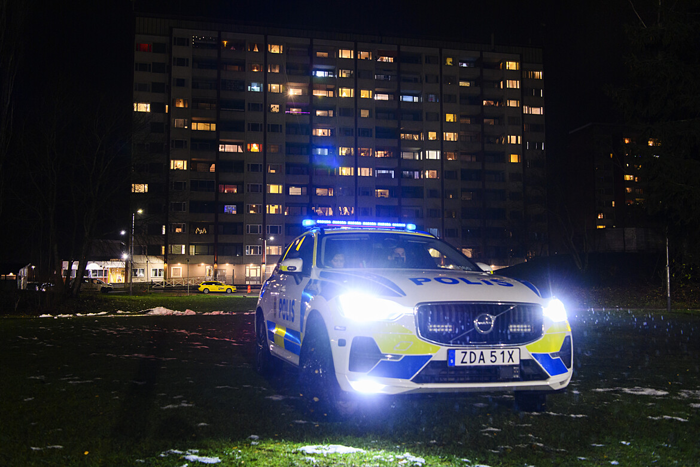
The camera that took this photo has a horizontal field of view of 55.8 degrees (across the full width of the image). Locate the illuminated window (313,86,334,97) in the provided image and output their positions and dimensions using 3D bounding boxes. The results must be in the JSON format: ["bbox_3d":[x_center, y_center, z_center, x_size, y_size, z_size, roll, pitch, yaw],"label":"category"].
[{"bbox_3d":[-3.688,-19.480,91.674,2.970,1.100,0.150,1,-5,-11],"label":"illuminated window"}]

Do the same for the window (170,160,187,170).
[{"bbox_3d":[-22.320,-8.877,86.252,2.124,1.305,0.150,1,-4,-12],"label":"window"}]

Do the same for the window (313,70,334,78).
[{"bbox_3d":[-3.594,-22.082,91.916,3.190,1.100,0.150,1,-5,-11],"label":"window"}]

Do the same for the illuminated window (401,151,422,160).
[{"bbox_3d":[8.838,-11.097,94.556,3.285,1.274,0.150,1,-4,-12],"label":"illuminated window"}]

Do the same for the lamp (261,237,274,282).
[{"bbox_3d":[-9.358,3.545,75.000,1.600,6.180,0.350,0,-5,0],"label":"lamp"}]

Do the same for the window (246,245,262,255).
[{"bbox_3d":[-12.645,2.222,87.460,2.099,1.324,0.150,1,-4,-12],"label":"window"}]

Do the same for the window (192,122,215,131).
[{"bbox_3d":[-19.594,-14.300,88.738,3.121,1.200,0.150,1,-4,-12],"label":"window"}]

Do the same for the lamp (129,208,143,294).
[{"bbox_3d":[-22.656,2.091,70.000,1.100,9.000,0.350,0,-5,0],"label":"lamp"}]

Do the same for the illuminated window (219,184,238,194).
[{"bbox_3d":[-16.329,-5.935,88.790,2.563,1.245,0.150,1,-4,-12],"label":"illuminated window"}]

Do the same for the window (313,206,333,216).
[{"bbox_3d":[-3.754,-3.008,91.246,2.882,1.332,0.150,1,-4,-12],"label":"window"}]

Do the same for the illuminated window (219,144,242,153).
[{"bbox_3d":[-16.040,-11.443,89.276,3.219,1.200,0.150,1,-4,-12],"label":"illuminated window"}]

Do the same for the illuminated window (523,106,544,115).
[{"bbox_3d":[28.058,-18.804,101.044,3.430,1.262,0.150,1,-4,-12],"label":"illuminated window"}]

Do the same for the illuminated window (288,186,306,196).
[{"bbox_3d":[-7.043,-5.671,89.810,2.550,1.100,0.150,1,-5,-11],"label":"illuminated window"}]

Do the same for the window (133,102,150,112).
[{"bbox_3d":[-27.942,-16.918,88.953,2.167,1.272,0.150,1,-4,-12],"label":"window"}]

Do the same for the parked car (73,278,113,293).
[{"bbox_3d":[-30.412,6.229,78.000,4.600,1.720,1.850,1,-5,-11],"label":"parked car"}]

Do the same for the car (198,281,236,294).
[{"bbox_3d":[-16.527,6.771,82.600,4.780,1.500,1.840,1,-4,-12],"label":"car"}]

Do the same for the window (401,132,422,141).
[{"bbox_3d":[8.810,-13.680,93.733,3.350,1.100,0.150,1,-5,-11],"label":"window"}]

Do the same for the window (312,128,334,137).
[{"bbox_3d":[-3.737,-13.909,91.189,2.820,1.100,0.150,1,-5,-11],"label":"window"}]

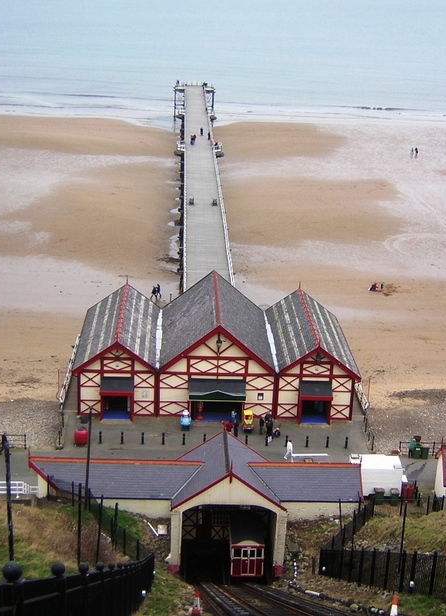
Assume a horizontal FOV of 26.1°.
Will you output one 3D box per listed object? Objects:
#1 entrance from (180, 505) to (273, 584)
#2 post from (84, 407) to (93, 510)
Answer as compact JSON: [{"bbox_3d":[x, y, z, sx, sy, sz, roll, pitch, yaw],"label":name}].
[{"bbox_3d":[0.352,15.068,62.502,6.100,6.000,1.600,2,20,-3],"label":"entrance"},{"bbox_3d":[-8.158,9.244,58.441,0.200,7.100,0.200,4,20,-4],"label":"post"}]

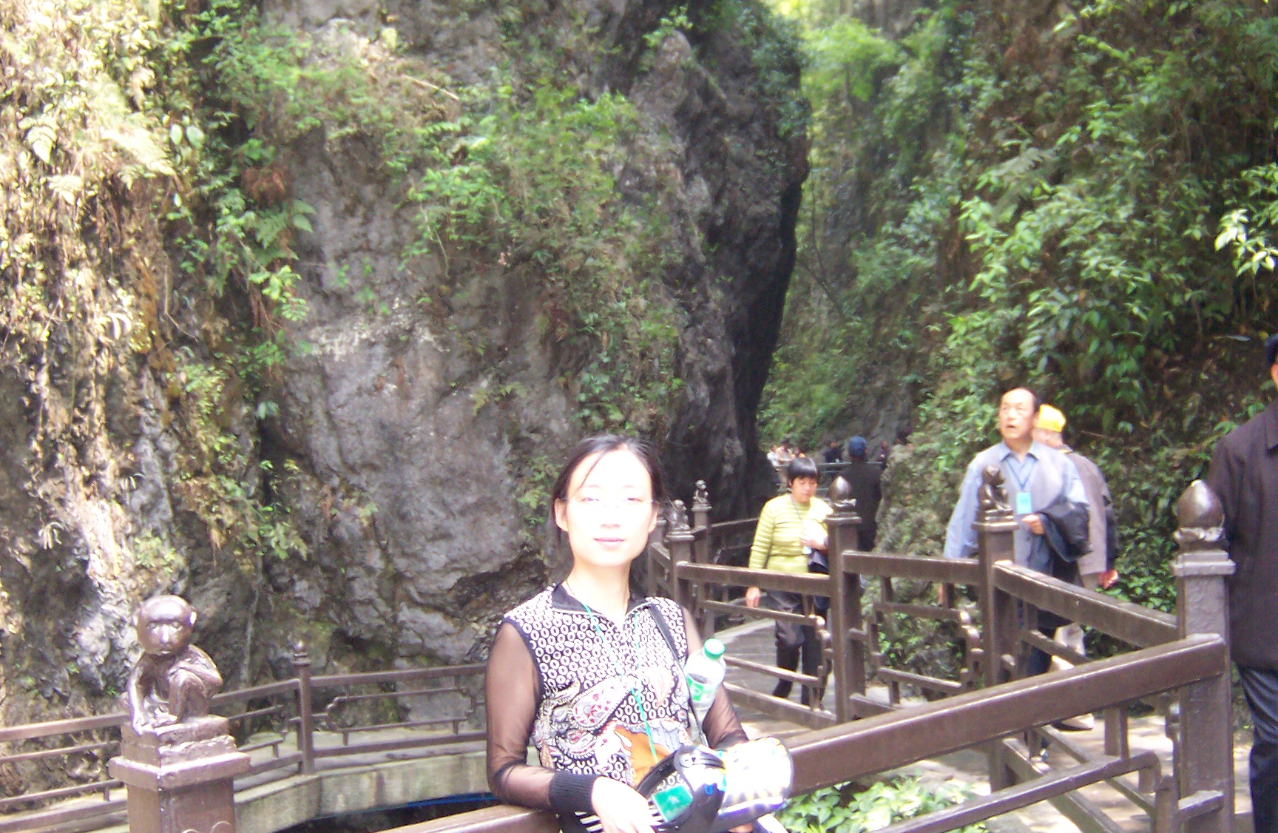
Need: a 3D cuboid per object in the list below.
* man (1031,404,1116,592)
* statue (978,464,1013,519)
[{"bbox_3d":[2.260,0.784,8.500,0.430,1.670,0.470,0,3,44],"label":"man"},{"bbox_3d":[1.445,0.307,6.580,0.130,0.215,0.115,-1,2,34],"label":"statue"}]

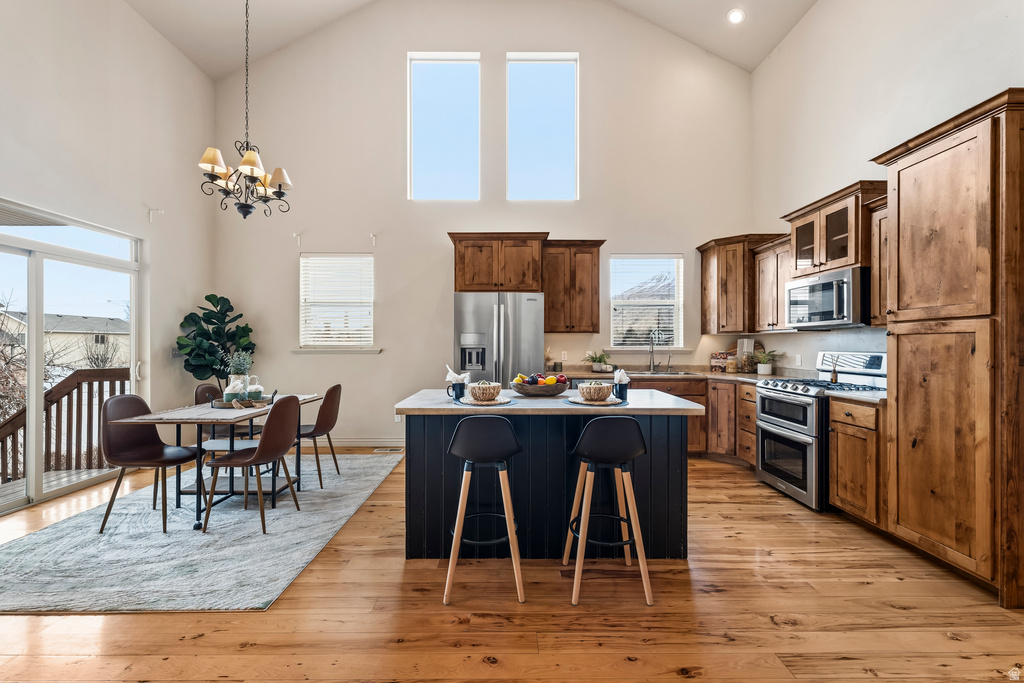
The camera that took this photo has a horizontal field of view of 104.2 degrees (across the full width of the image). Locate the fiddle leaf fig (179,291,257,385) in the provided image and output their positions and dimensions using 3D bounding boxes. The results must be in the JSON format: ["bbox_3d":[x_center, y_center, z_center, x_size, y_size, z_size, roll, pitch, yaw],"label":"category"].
[{"bbox_3d":[-3.200,0.390,4.380,0.770,1.790,0.740,0,0,-1],"label":"fiddle leaf fig"}]

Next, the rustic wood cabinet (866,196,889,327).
[{"bbox_3d":[2.760,-0.550,2.703,0.380,0.890,0.460,0,0,0],"label":"rustic wood cabinet"}]

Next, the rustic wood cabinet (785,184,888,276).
[{"bbox_3d":[2.763,-0.877,3.364,0.400,0.603,0.870,0,0,0],"label":"rustic wood cabinet"}]

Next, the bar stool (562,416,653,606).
[{"bbox_3d":[0.483,0.833,2.128,0.435,0.925,0.425,0,0,0],"label":"bar stool"}]

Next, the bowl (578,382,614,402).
[{"bbox_3d":[0.525,0.315,2.500,0.217,0.100,0.217,0,0,0],"label":"bowl"}]

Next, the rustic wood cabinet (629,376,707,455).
[{"bbox_3d":[1.685,0.854,4.618,0.860,0.870,0.620,0,0,0],"label":"rustic wood cabinet"}]

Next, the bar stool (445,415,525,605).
[{"bbox_3d":[-0.140,0.825,2.135,0.400,0.920,0.400,0,0,-1],"label":"bar stool"}]

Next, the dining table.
[{"bbox_3d":[-2.318,0.926,3.330,0.850,0.750,1.240,0,0,0],"label":"dining table"}]

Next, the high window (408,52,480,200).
[{"bbox_3d":[-0.836,-2.655,4.970,0.905,1.826,0.130,0,0,0],"label":"high window"}]

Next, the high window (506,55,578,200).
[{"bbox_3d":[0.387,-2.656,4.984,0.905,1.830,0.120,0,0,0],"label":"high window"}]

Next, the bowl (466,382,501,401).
[{"bbox_3d":[-0.173,0.317,2.493,0.210,0.105,0.210,0,0,0],"label":"bowl"}]

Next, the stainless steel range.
[{"bbox_3d":[2.581,0.703,3.342,0.710,1.200,0.760,0,0,0],"label":"stainless steel range"}]

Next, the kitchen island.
[{"bbox_3d":[0.222,0.848,2.750,1.800,0.914,0.850,0,0,0],"label":"kitchen island"}]

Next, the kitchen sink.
[{"bbox_3d":[1.690,0.475,4.550,0.840,0.200,0.540,0,0,-1],"label":"kitchen sink"}]

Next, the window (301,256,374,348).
[{"bbox_3d":[-2.159,-0.500,4.960,0.915,1.190,0.120,0,0,0],"label":"window"}]

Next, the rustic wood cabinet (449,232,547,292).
[{"bbox_3d":[-0.145,-0.834,4.564,1.060,0.620,0.700,0,0,0],"label":"rustic wood cabinet"}]

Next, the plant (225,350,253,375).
[{"bbox_3d":[-2.360,0.185,3.440,0.240,0.210,0.220,0,0,-1],"label":"plant"}]

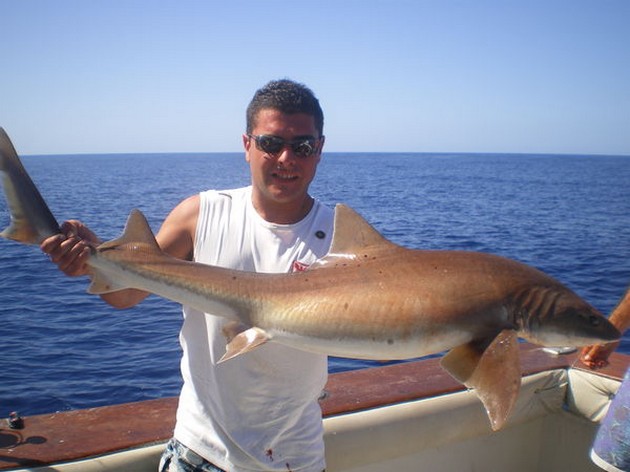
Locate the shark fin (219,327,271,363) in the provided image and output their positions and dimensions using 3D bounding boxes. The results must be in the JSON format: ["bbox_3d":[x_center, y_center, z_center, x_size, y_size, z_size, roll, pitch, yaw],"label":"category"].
[{"bbox_3d":[-0.119,0.187,1.120,0.090,0.045,0.050,-18,7,2],"label":"shark fin"}]

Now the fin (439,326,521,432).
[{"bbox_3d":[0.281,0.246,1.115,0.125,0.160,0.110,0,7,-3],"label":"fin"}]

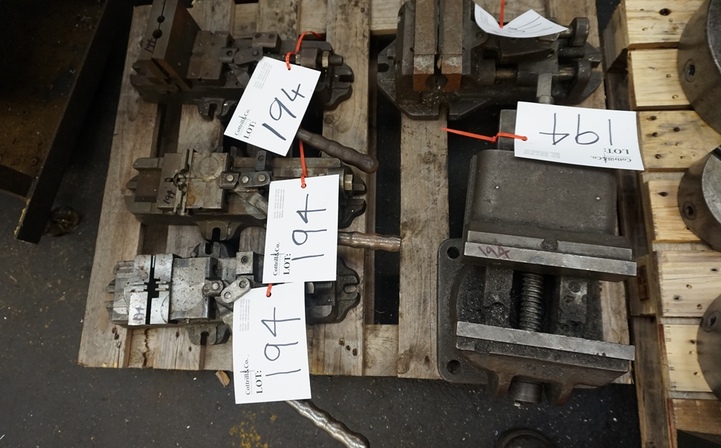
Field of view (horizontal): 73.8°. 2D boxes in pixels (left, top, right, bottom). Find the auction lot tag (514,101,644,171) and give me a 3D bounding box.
[{"bbox_3d":[0.235,-0.098,0.522,0.126,0.008,0.089,8,55,12],"label":"auction lot tag"}]

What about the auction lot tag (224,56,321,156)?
[{"bbox_3d":[-0.114,-0.159,0.635,0.089,0.008,0.126,19,78,12],"label":"auction lot tag"}]

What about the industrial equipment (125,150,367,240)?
[{"bbox_3d":[-0.164,-0.046,0.641,0.342,0.065,0.131,2,77,8],"label":"industrial equipment"}]

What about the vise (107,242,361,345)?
[{"bbox_3d":[-0.176,0.085,0.609,0.348,0.068,0.133,0,76,7],"label":"vise"}]

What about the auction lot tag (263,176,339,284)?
[{"bbox_3d":[-0.068,0.005,0.559,0.089,0.008,0.126,-4,72,15],"label":"auction lot tag"}]

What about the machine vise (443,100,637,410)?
[{"bbox_3d":[0.186,0.027,0.544,0.191,0.133,0.335,7,77,9],"label":"machine vise"}]

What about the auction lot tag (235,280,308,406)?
[{"bbox_3d":[-0.102,0.135,0.546,0.089,0.008,0.126,-9,74,11],"label":"auction lot tag"}]

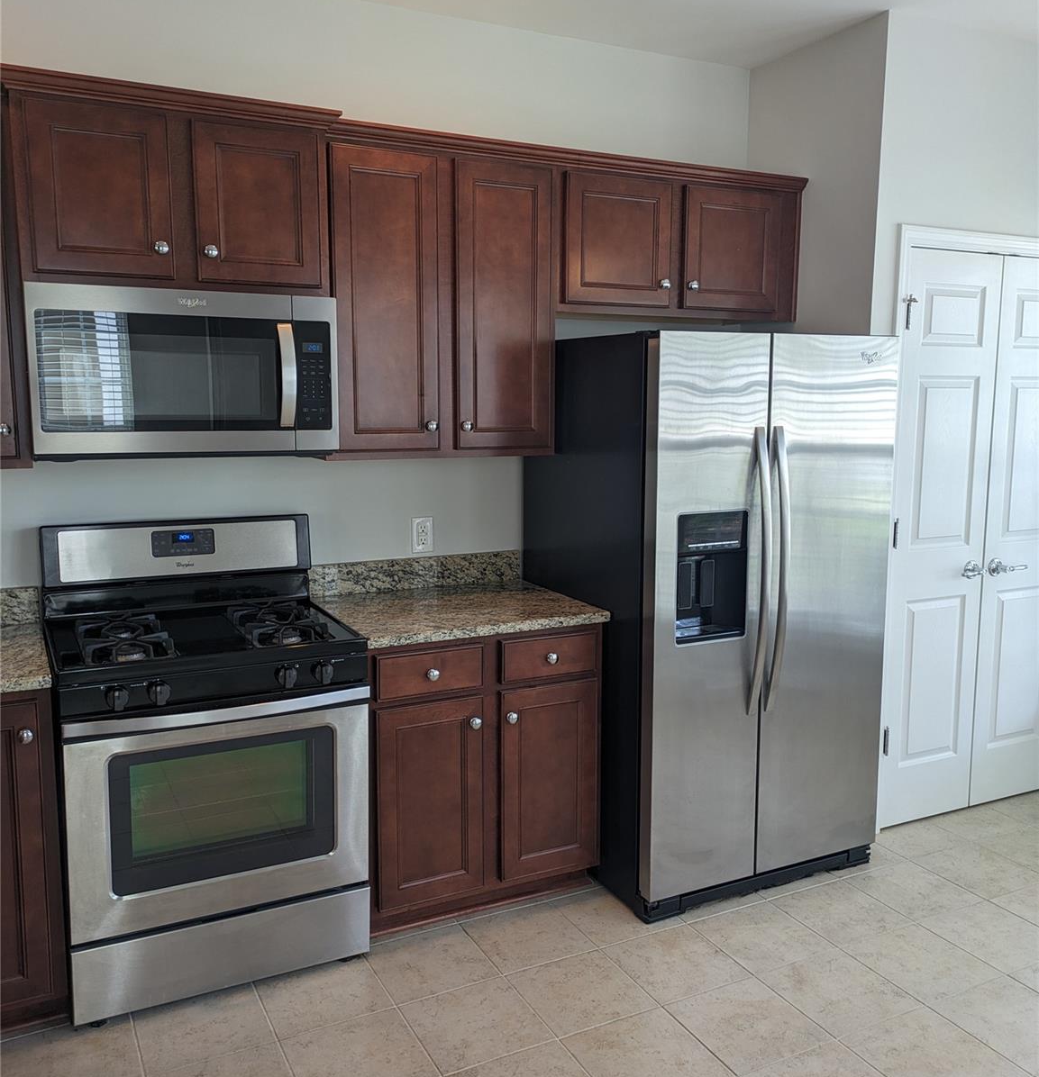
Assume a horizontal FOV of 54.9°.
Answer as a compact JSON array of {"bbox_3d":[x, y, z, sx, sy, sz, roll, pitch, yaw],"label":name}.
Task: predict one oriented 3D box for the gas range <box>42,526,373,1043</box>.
[{"bbox_3d":[-0.885,0.573,2.830,0.766,1.195,0.675,-4,9,-26],"label":"gas range"}]

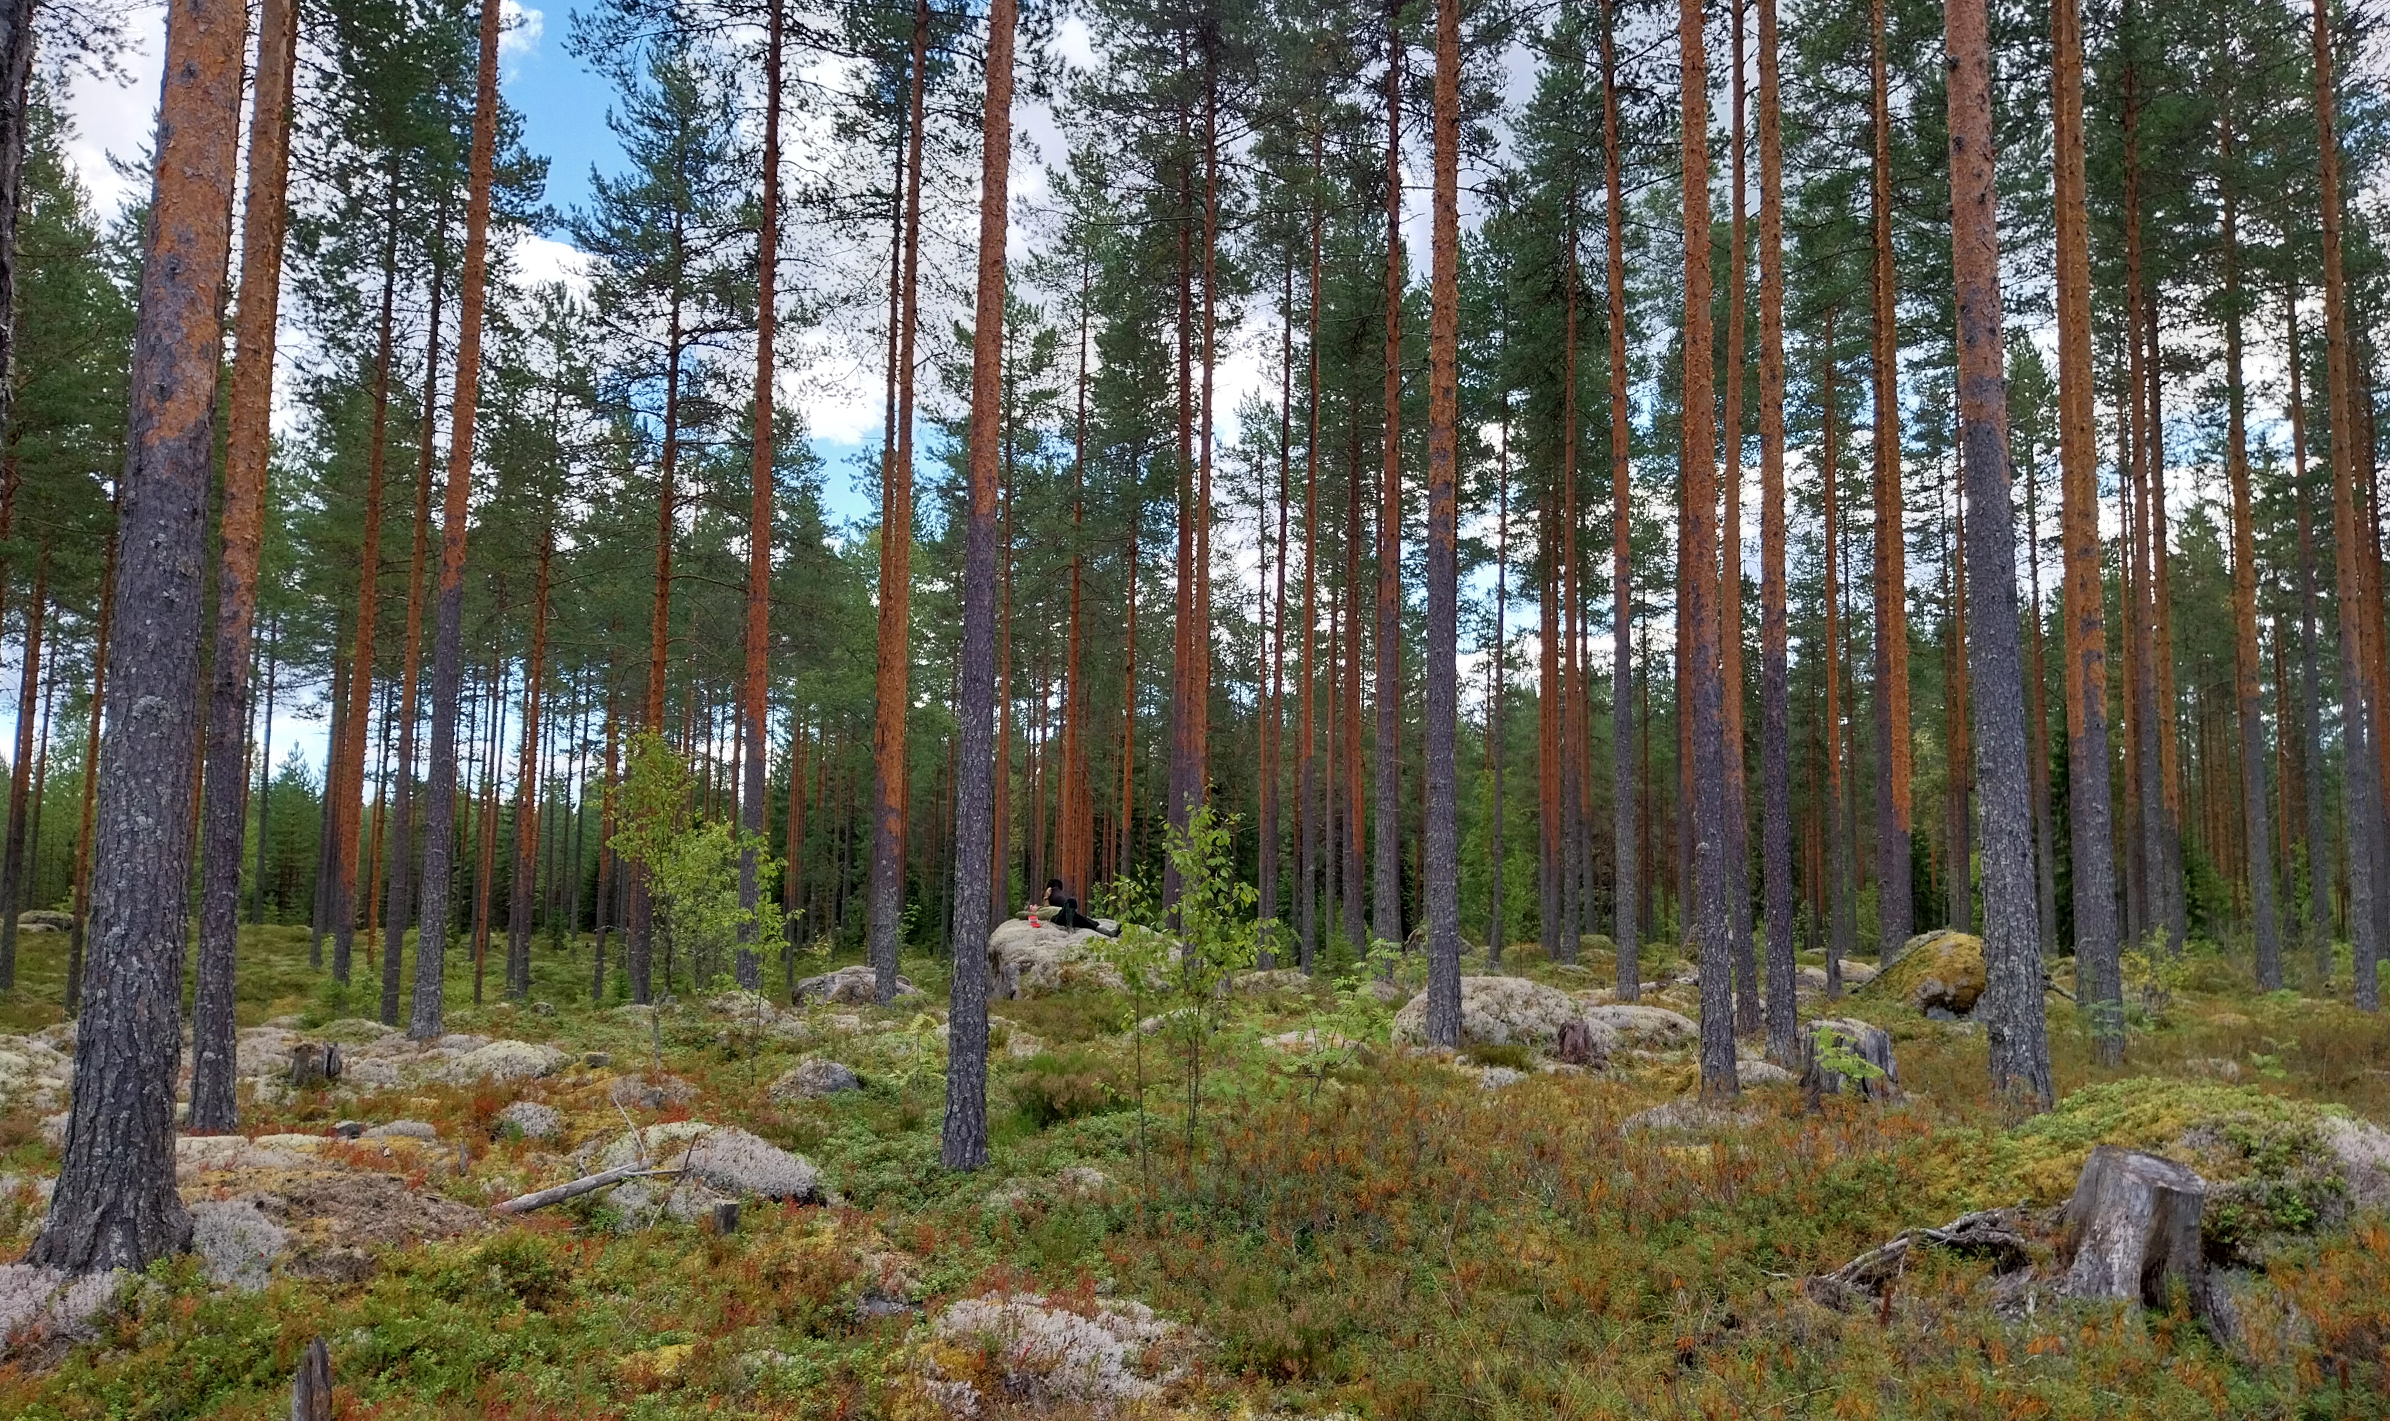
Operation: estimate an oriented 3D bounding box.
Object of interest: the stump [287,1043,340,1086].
[{"bbox_3d":[-6.964,2.792,14.200,0.420,0.340,0.380,4,-7,-25],"label":"stump"}]

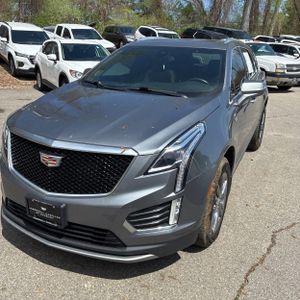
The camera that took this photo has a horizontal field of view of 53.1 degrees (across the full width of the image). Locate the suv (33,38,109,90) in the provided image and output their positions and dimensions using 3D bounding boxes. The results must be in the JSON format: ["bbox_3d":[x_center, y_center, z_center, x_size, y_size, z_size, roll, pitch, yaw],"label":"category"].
[{"bbox_3d":[-2.257,-2.611,9.477,1.840,1.680,4.500,-9,21,-31],"label":"suv"}]

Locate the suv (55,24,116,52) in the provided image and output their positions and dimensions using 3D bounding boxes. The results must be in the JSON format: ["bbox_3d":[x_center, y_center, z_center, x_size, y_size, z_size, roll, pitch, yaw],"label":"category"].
[{"bbox_3d":[-3.635,-5.269,14.988,1.850,1.760,5.100,-11,26,-35],"label":"suv"}]

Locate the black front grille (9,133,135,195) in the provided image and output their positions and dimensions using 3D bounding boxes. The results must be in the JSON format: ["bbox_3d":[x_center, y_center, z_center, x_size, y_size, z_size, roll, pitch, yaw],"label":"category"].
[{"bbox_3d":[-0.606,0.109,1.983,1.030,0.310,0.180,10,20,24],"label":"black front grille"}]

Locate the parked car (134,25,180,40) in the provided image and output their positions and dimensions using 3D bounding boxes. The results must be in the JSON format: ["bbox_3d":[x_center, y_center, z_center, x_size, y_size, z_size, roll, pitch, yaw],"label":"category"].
[{"bbox_3d":[0.735,-5.628,16.355,1.860,1.700,4.600,-7,27,-26],"label":"parked car"}]

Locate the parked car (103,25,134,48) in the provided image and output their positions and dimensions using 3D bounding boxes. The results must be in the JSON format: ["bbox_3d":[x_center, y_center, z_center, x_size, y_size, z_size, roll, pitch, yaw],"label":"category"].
[{"bbox_3d":[-2.058,-8.901,23.865,1.900,1.770,4.750,-11,25,-34],"label":"parked car"}]

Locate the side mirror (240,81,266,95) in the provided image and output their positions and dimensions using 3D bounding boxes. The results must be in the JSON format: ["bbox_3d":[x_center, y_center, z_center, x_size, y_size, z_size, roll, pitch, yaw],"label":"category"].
[{"bbox_3d":[0.945,-0.567,2.750,0.210,0.130,0.130,10,20,24],"label":"side mirror"}]

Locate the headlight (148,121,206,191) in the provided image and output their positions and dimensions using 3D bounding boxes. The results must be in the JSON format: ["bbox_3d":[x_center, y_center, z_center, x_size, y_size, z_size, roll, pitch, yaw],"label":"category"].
[{"bbox_3d":[0.184,0.054,1.925,0.250,0.400,0.460,10,20,24],"label":"headlight"}]

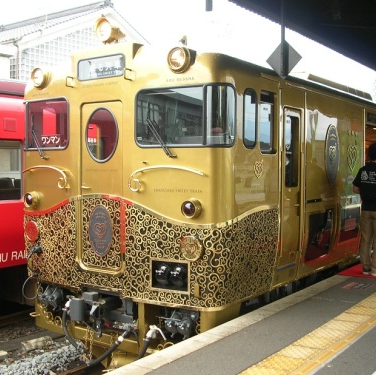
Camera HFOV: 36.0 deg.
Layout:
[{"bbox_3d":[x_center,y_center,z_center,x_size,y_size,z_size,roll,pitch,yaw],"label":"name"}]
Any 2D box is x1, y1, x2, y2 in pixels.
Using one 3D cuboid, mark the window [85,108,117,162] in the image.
[{"bbox_3d":[-0.933,-0.573,6.339,0.490,0.620,0.050,2,2,34],"label":"window"}]

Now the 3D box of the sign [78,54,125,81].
[{"bbox_3d":[-0.943,-1.306,6.328,0.690,0.260,0.060,2,2,34],"label":"sign"}]

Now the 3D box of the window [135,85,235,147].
[{"bbox_3d":[-0.028,-0.718,5.945,0.950,0.630,0.400,2,2,34],"label":"window"}]

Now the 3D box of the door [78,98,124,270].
[{"bbox_3d":[-0.952,0.013,6.367,0.650,1.880,0.060,2,2,34],"label":"door"}]

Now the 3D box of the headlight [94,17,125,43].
[{"bbox_3d":[-0.877,-1.739,6.417,0.250,0.270,0.300,2,2,34],"label":"headlight"}]

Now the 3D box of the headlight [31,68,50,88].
[{"bbox_3d":[-1.745,-1.319,6.987,0.240,0.250,0.180,2,2,34],"label":"headlight"}]

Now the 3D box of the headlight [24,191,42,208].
[{"bbox_3d":[-1.848,0.147,6.973,0.200,0.200,0.150,2,2,34],"label":"headlight"}]

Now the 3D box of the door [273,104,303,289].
[{"bbox_3d":[1.204,0.079,6.988,0.080,2.040,0.630,2,2,34],"label":"door"}]

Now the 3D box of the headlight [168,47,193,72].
[{"bbox_3d":[-0.064,-1.279,5.810,0.240,0.250,0.180,2,2,34],"label":"headlight"}]

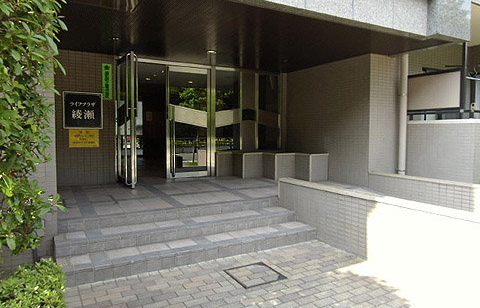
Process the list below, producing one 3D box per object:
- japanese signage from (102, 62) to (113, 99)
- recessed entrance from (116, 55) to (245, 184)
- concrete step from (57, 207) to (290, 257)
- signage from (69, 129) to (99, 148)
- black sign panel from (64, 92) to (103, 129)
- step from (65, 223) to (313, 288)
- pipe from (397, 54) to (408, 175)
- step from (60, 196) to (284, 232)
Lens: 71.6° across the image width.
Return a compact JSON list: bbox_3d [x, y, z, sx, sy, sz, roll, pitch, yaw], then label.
[{"bbox_3d":[-2.244,-1.218,5.648,0.156,0.611,0.020,-1,3,-29],"label":"japanese signage"},{"bbox_3d":[-0.927,-0.602,6.119,2.512,2.168,0.630,-1,3,-29],"label":"recessed entrance"},{"bbox_3d":[-0.589,0.889,4.053,2.879,0.125,0.441,-1,3,-29],"label":"concrete step"},{"bbox_3d":[-2.574,-0.253,5.519,0.453,0.300,0.020,-1,3,-29],"label":"signage"},{"bbox_3d":[-2.571,-0.708,5.484,0.594,0.597,0.040,-1,3,-29],"label":"black sign panel"},{"bbox_3d":[-0.385,1.046,3.689,2.879,0.148,0.407,-1,3,-29],"label":"step"},{"bbox_3d":[2.830,-0.682,5.750,0.114,2.120,0.114,-1,3,-29],"label":"pipe"},{"bbox_3d":[-0.782,0.739,4.396,2.879,0.136,0.360,-1,3,-29],"label":"step"}]

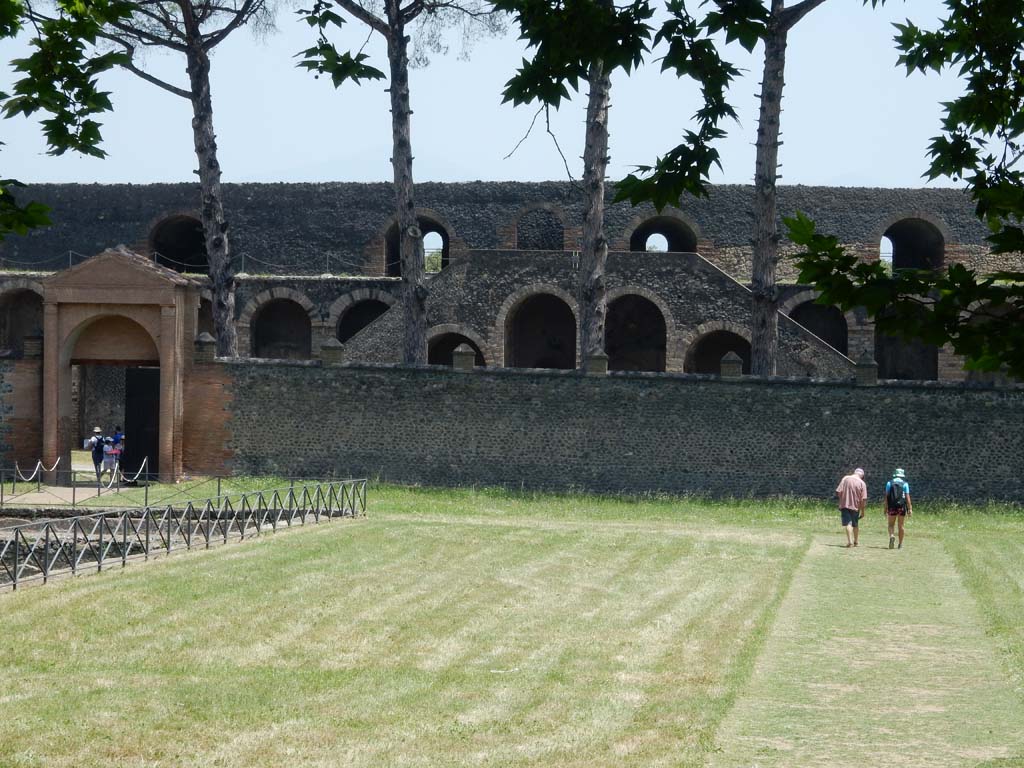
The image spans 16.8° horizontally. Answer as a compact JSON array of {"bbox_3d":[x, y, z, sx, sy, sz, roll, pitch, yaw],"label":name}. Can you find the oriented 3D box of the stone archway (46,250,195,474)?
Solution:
[{"bbox_3d":[-12.309,-0.545,108.939,4.200,7.300,2.900,1,0,7],"label":"stone archway"}]

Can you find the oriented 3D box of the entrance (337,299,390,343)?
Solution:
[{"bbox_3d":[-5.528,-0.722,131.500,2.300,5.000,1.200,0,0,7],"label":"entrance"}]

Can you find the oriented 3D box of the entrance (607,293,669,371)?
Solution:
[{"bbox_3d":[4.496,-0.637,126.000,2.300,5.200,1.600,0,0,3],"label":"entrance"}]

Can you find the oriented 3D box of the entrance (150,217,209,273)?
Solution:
[{"bbox_3d":[-13.053,-5.431,136.700,2.450,2.500,1.600,0,0,11],"label":"entrance"}]

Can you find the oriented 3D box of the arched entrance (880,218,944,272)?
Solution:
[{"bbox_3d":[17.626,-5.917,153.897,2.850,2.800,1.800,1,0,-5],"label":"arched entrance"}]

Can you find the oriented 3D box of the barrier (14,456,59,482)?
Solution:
[{"bbox_3d":[-14.100,2.720,103.100,0.250,0.900,6.200,0,0,5],"label":"barrier"}]

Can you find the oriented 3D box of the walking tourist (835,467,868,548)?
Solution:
[{"bbox_3d":[7.180,2.627,73.200,0.640,1.660,0.450,1,0,6],"label":"walking tourist"}]

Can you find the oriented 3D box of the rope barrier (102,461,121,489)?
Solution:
[{"bbox_3d":[-12.153,2.838,105.198,0.650,0.950,0.400,1,0,8],"label":"rope barrier"}]

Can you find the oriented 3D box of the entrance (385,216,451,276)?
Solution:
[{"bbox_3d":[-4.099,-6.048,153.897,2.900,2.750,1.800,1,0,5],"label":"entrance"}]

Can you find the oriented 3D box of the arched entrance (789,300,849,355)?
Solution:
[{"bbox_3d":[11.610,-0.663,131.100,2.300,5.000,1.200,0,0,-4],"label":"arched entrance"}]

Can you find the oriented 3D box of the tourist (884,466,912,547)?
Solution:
[{"bbox_3d":[8.063,2.603,72.200,0.580,1.670,0.500,0,0,6],"label":"tourist"}]

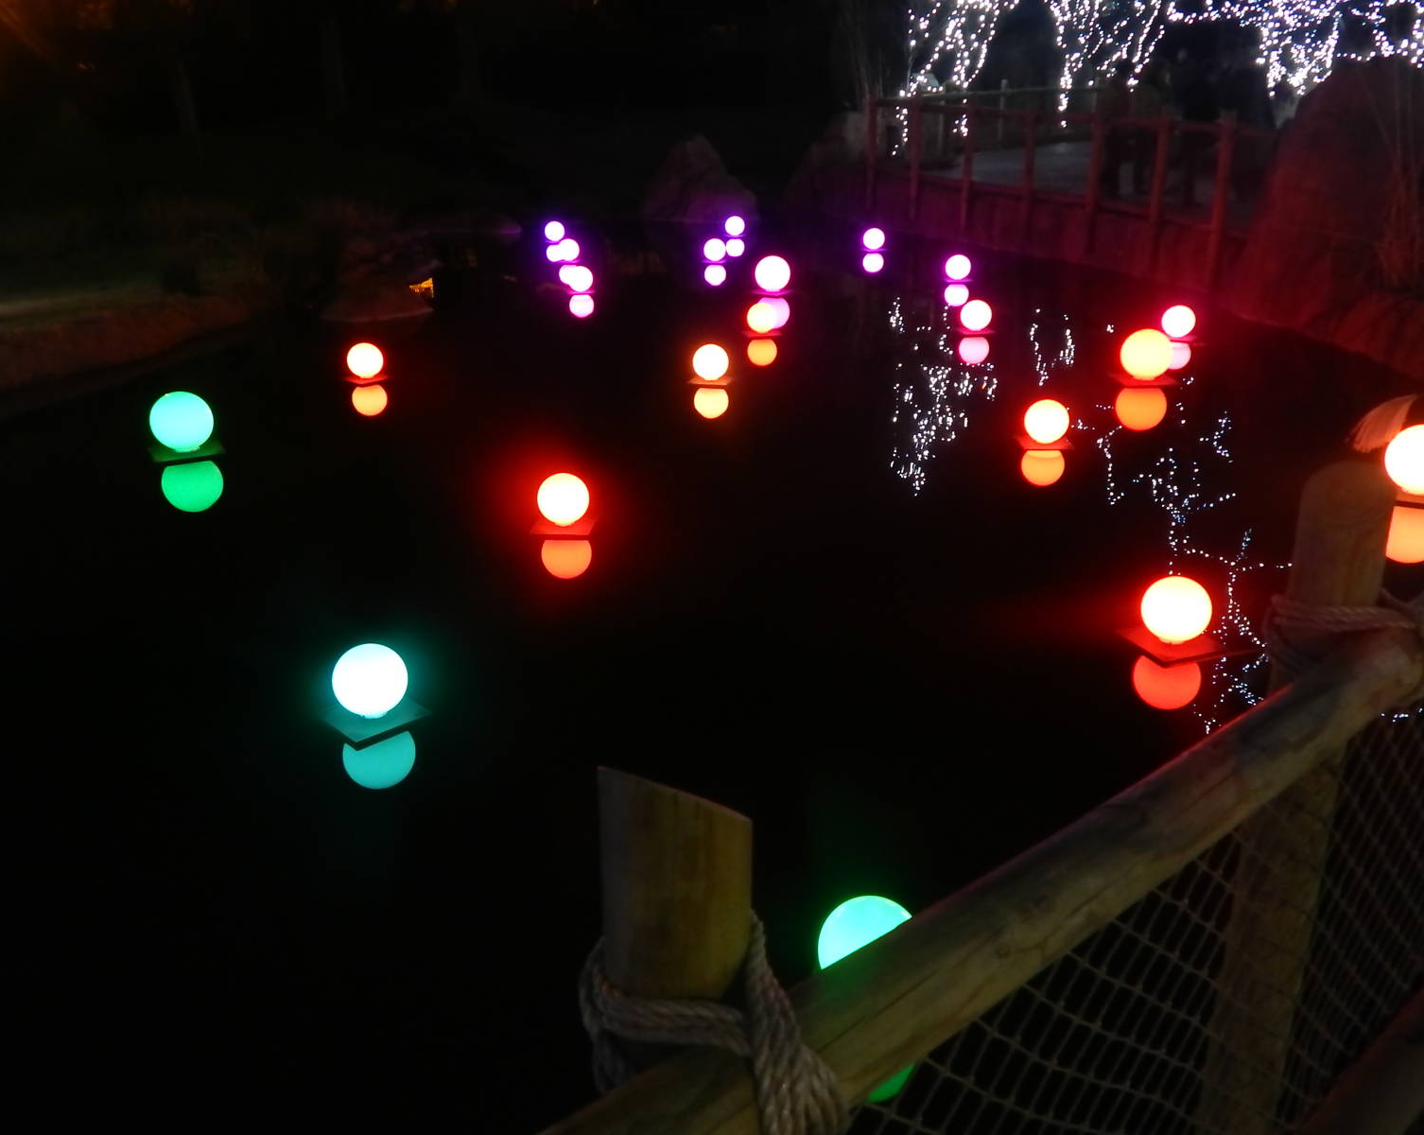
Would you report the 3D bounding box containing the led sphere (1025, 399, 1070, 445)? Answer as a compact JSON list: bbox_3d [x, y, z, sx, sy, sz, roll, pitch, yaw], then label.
[{"bbox_3d":[2.316,-1.010,8.467,0.289,0.289,0.289,-1,22,0],"label":"led sphere"}]

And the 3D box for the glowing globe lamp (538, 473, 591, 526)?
[{"bbox_3d":[-0.742,-0.341,6.111,0.250,0.256,0.250,-1,21,0],"label":"glowing globe lamp"}]

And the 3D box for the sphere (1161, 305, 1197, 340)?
[{"bbox_3d":[4.468,-2.355,11.717,0.289,0.289,0.289,-1,22,0],"label":"sphere"}]

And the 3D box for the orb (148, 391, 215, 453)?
[{"bbox_3d":[-3.247,-0.894,7.497,0.350,0.356,0.350,-1,21,0],"label":"orb"}]

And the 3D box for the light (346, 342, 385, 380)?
[{"bbox_3d":[-2.605,-1.553,9.191,0.250,0.256,0.250,-1,21,0],"label":"light"}]

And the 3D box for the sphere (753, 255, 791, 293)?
[{"bbox_3d":[0.714,-3.458,14.415,0.400,0.400,0.400,-1,22,0],"label":"sphere"}]

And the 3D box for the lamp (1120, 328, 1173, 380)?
[{"bbox_3d":[3.177,-1.557,8.950,0.350,0.356,0.350,-1,21,0],"label":"lamp"}]

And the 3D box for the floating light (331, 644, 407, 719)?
[{"bbox_3d":[-1.381,0.454,4.941,0.289,0.289,0.289,-1,22,0],"label":"floating light"}]

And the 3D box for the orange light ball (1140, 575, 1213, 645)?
[{"bbox_3d":[1.792,0.164,4.726,0.250,0.256,0.250,-1,21,0],"label":"orange light ball"}]

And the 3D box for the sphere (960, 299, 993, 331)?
[{"bbox_3d":[2.609,-2.487,12.090,0.289,0.289,0.289,-1,22,0],"label":"sphere"}]

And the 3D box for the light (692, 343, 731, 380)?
[{"bbox_3d":[-0.011,-1.728,10.309,0.289,0.289,0.289,-1,22,0],"label":"light"}]

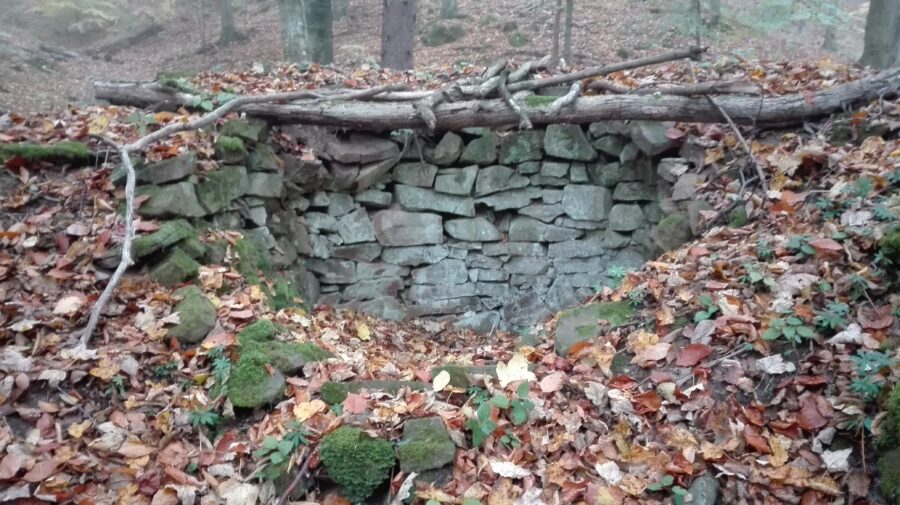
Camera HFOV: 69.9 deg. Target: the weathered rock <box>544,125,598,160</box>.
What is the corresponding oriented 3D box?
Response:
[{"bbox_3d":[0.761,-0.695,4.066,0.316,0.221,0.240,0,11,0],"label":"weathered rock"}]

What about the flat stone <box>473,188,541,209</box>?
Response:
[{"bbox_3d":[0.319,-0.294,3.577,0.355,0.118,0.220,0,12,0],"label":"flat stone"}]

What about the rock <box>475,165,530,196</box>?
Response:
[{"bbox_3d":[0.333,-0.457,4.089,0.343,0.198,0.220,0,11,0],"label":"rock"}]

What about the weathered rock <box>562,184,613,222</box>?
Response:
[{"bbox_3d":[0.755,-0.276,3.560,0.279,0.193,0.220,0,12,0],"label":"weathered rock"}]

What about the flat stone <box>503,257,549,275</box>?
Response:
[{"bbox_3d":[0.469,0.080,3.950,0.264,0.104,0.180,1,9,0],"label":"flat stone"}]

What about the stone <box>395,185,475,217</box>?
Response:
[{"bbox_3d":[-0.077,-0.275,3.494,0.410,0.125,0.210,8,3,0],"label":"stone"}]

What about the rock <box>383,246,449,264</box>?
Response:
[{"bbox_3d":[-0.214,0.019,4.120,0.418,0.137,0.240,0,11,0],"label":"rock"}]

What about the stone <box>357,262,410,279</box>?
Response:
[{"bbox_3d":[-0.351,0.095,3.481,0.280,0.085,0.180,0,3,0],"label":"stone"}]

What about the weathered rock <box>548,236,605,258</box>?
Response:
[{"bbox_3d":[0.811,-0.032,4.128,0.346,0.137,0.220,0,11,0],"label":"weathered rock"}]

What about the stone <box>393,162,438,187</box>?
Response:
[{"bbox_3d":[-0.217,-0.491,4.054,0.279,0.147,0.210,0,11,0],"label":"stone"}]

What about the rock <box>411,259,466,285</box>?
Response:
[{"bbox_3d":[-0.061,0.122,4.130,0.346,0.162,0.220,0,11,0],"label":"rock"}]

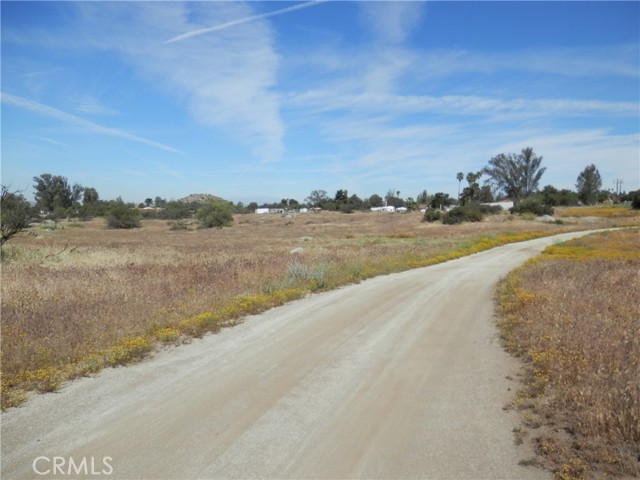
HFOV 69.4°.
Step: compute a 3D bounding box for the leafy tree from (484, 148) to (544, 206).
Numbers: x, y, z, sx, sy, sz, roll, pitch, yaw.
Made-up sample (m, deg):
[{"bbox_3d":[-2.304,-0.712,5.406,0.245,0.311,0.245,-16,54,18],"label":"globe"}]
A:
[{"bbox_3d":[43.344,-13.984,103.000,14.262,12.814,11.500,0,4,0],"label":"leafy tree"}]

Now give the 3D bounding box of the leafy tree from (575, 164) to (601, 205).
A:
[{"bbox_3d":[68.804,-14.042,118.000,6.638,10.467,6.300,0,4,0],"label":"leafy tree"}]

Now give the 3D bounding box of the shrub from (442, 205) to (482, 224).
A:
[{"bbox_3d":[13.257,-2.372,43.000,3.721,1.861,3.000,0,4,0],"label":"shrub"}]

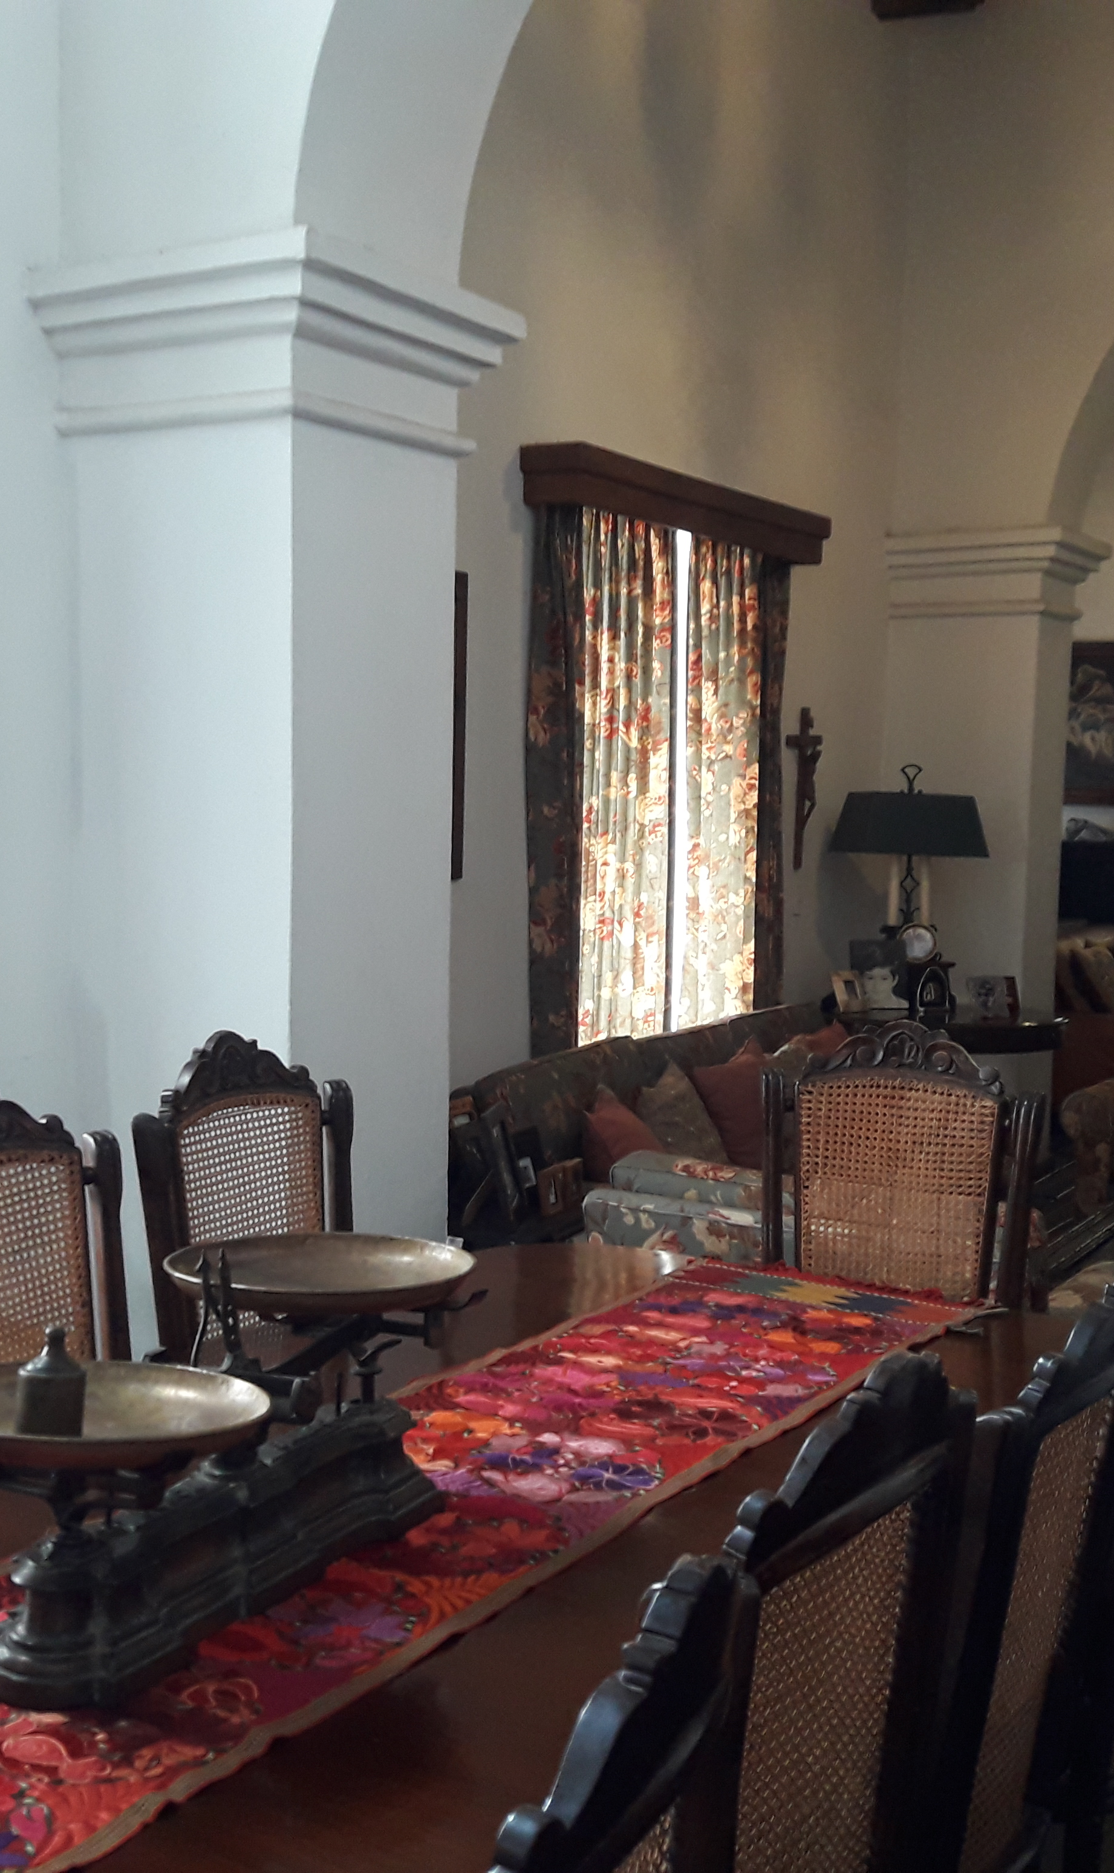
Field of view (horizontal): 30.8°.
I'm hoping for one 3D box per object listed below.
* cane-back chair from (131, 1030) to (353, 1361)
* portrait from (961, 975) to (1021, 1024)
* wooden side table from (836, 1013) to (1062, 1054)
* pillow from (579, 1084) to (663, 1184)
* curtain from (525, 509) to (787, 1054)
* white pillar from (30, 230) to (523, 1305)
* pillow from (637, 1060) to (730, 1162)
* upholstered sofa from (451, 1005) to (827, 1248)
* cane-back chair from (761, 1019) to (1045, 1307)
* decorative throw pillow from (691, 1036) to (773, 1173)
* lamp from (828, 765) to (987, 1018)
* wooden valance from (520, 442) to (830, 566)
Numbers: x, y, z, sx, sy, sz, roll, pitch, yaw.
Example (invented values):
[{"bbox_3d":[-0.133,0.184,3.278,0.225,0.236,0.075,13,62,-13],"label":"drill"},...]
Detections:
[{"bbox_3d":[-0.280,0.765,3.032,0.550,1.170,0.480,5,6,37],"label":"cane-back chair"},{"bbox_3d":[1.671,0.236,7.681,0.210,0.190,0.060,2,-7,16],"label":"portrait"},{"bbox_3d":[1.406,0.605,7.387,0.860,0.607,0.860,4,5,31],"label":"wooden side table"},{"bbox_3d":[0.209,0.568,6.010,0.160,0.400,0.400,-25,-10,31],"label":"pillow"},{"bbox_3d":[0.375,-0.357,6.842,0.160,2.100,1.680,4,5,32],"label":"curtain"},{"bbox_3d":[-0.570,-0.102,4.254,0.673,2.447,0.761,4,5,31],"label":"white pillar"},{"bbox_3d":[0.322,0.508,5.392,0.150,0.390,0.390,-31,-12,29],"label":"pillow"},{"bbox_3d":[0.634,0.652,5.810,0.920,0.736,2.400,4,5,31],"label":"upholstered sofa"},{"bbox_3d":[0.453,0.760,3.289,0.480,1.170,0.550,3,5,27],"label":"cane-back chair"},{"bbox_3d":[0.585,0.527,6.504,0.160,0.430,0.430,-23,-12,38],"label":"decorative throw pillow"},{"bbox_3d":[1.287,-0.168,7.406,0.580,0.927,0.300,2,5,12],"label":"lamp"},{"bbox_3d":[0.417,-1.302,6.231,0.195,0.166,1.677,4,5,31],"label":"wooden valance"}]

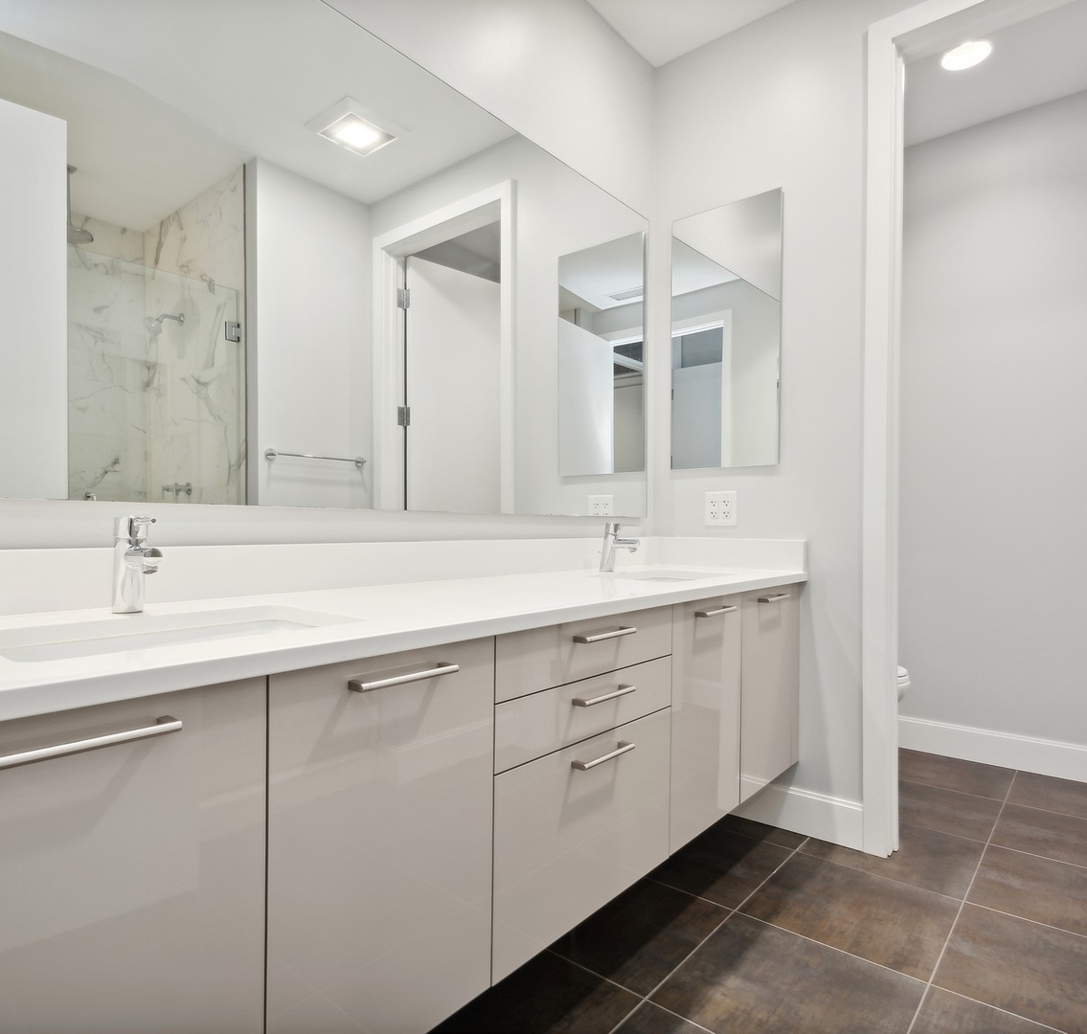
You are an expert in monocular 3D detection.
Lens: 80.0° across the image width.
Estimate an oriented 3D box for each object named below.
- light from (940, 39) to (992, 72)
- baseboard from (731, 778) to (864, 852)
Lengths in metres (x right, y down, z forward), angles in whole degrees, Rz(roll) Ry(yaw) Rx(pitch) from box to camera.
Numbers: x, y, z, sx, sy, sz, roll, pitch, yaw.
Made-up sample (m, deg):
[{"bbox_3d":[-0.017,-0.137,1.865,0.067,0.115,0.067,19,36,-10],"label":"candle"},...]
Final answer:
[{"bbox_3d":[1.541,-1.675,2.358,0.150,0.020,0.150,0,-1,41],"label":"light"},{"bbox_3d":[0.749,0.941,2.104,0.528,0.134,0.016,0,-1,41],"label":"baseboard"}]

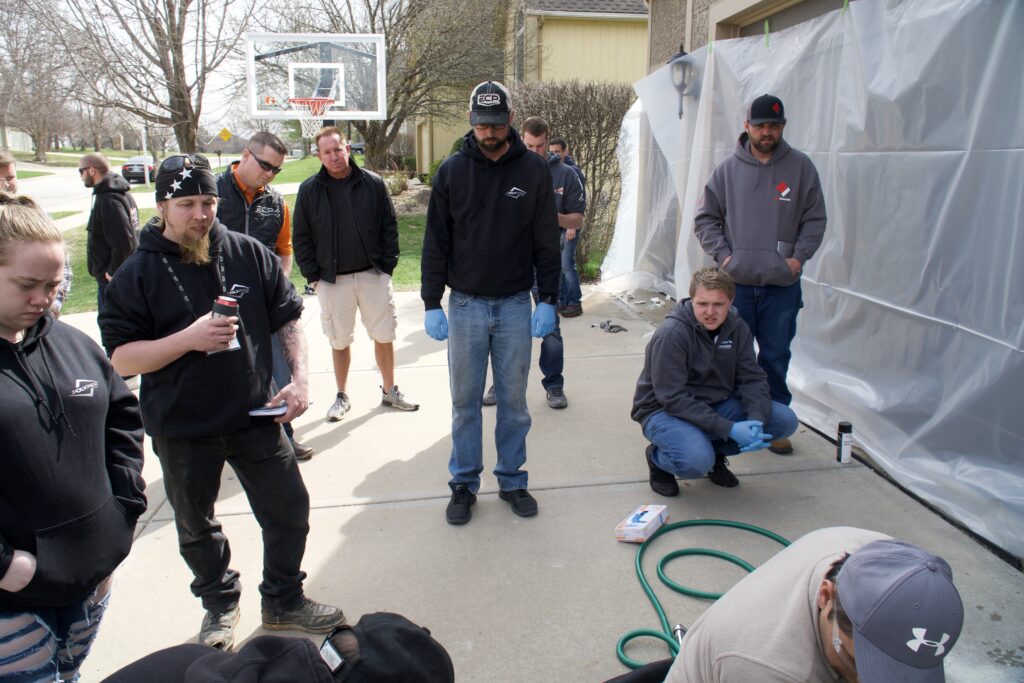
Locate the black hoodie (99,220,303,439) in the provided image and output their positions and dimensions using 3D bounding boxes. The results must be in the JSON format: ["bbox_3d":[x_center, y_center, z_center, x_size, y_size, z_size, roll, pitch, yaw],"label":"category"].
[{"bbox_3d":[-0.957,-0.037,2.351,0.600,0.650,0.380,-11,18,-37],"label":"black hoodie"}]

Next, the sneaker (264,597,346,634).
[{"bbox_3d":[-0.733,0.925,2.685,0.295,0.135,0.112,1,13,5],"label":"sneaker"}]

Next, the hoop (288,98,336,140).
[{"bbox_3d":[-2.219,-2.489,8.538,0.490,0.430,0.570,-2,14,-8],"label":"hoop"}]

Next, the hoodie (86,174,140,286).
[{"bbox_3d":[-2.983,-0.868,5.750,0.340,0.760,0.520,-2,13,-8],"label":"hoodie"}]

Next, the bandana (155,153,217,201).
[{"bbox_3d":[-0.948,-0.476,2.230,0.175,0.145,0.205,-14,30,-43],"label":"bandana"}]

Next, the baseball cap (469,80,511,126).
[{"bbox_3d":[-0.088,-0.960,3.090,0.176,0.145,0.262,0,31,-1],"label":"baseball cap"}]

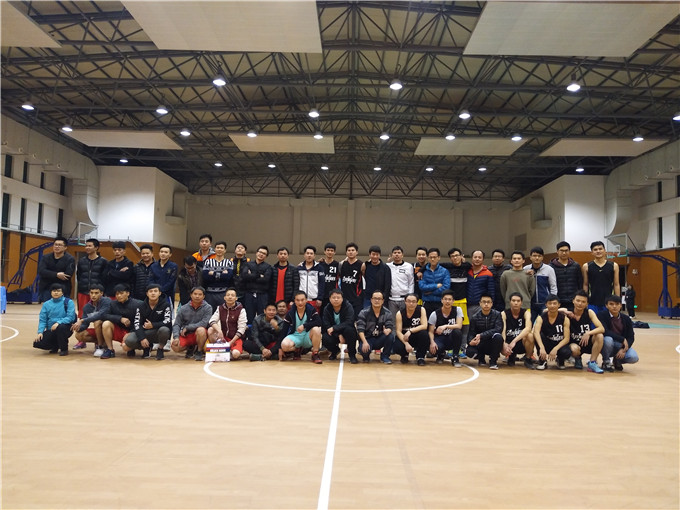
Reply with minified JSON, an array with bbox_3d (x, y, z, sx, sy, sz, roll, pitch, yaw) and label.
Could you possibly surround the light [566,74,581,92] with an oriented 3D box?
[{"bbox_3d":[9.056,-6.651,19.807,0.480,0.580,0.480,1,-4,1],"label":"light"}]

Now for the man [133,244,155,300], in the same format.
[{"bbox_3d":[-3.204,0.678,8.444,0.520,1.700,0.330,2,-4,-15],"label":"man"}]

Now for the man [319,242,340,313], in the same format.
[{"bbox_3d":[-0.169,0.697,8.273,0.520,1.791,0.320,1,-4,0],"label":"man"}]

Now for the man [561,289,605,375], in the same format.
[{"bbox_3d":[3.414,1.052,7.217,0.630,1.084,0.720,-1,-5,25],"label":"man"}]

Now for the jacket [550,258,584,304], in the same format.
[{"bbox_3d":[3.577,0.424,8.046,0.530,0.771,0.310,0,-5,20],"label":"jacket"}]

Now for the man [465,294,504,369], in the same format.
[{"bbox_3d":[2.106,1.075,7.393,0.540,1.004,0.720,0,-5,22],"label":"man"}]

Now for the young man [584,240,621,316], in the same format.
[{"bbox_3d":[4.087,0.720,7.975,0.600,1.886,0.340,-1,-5,23],"label":"young man"}]

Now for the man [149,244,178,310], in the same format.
[{"bbox_3d":[-2.867,0.684,8.299,0.500,1.699,0.320,2,-4,-6],"label":"man"}]

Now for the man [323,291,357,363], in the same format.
[{"bbox_3d":[0.000,1.021,7.445,0.540,1.032,0.720,1,-4,2],"label":"man"}]

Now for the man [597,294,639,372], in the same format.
[{"bbox_3d":[3.902,1.079,7.181,0.580,1.020,0.700,0,-4,15],"label":"man"}]

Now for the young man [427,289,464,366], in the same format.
[{"bbox_3d":[1.528,1.030,7.396,0.580,1.050,0.750,0,-4,10],"label":"young man"}]

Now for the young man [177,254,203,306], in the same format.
[{"bbox_3d":[-2.481,0.770,8.472,0.500,1.550,0.380,2,-4,-13],"label":"young man"}]

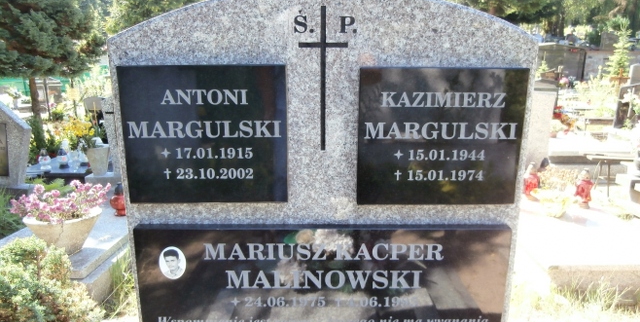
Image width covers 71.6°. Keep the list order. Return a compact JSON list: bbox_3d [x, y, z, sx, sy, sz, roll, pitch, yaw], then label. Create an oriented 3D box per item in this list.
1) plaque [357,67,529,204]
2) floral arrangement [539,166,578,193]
[{"bbox_3d":[0.274,-0.052,1.018,0.368,0.313,0.025,0,14,0],"label":"plaque"},{"bbox_3d":[1.720,0.133,3.200,0.260,0.180,0.220,0,14,0],"label":"floral arrangement"}]

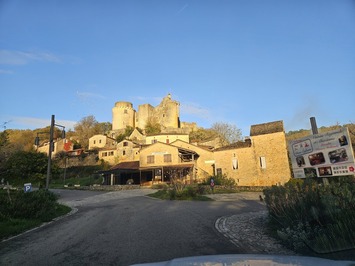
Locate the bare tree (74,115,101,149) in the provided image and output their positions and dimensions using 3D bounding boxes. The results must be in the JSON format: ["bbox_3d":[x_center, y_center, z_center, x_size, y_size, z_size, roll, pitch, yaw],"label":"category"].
[{"bbox_3d":[-32.550,0.040,86.050,9.000,12.500,9.000,2,-12,-11],"label":"bare tree"}]

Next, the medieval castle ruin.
[{"bbox_3d":[-14.230,-10.760,144.910,48.500,21.500,27.000,1,-12,-6],"label":"medieval castle ruin"}]

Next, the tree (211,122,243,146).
[{"bbox_3d":[13.120,1.450,64.670,8.500,8.300,8.000,-2,-12,6],"label":"tree"}]

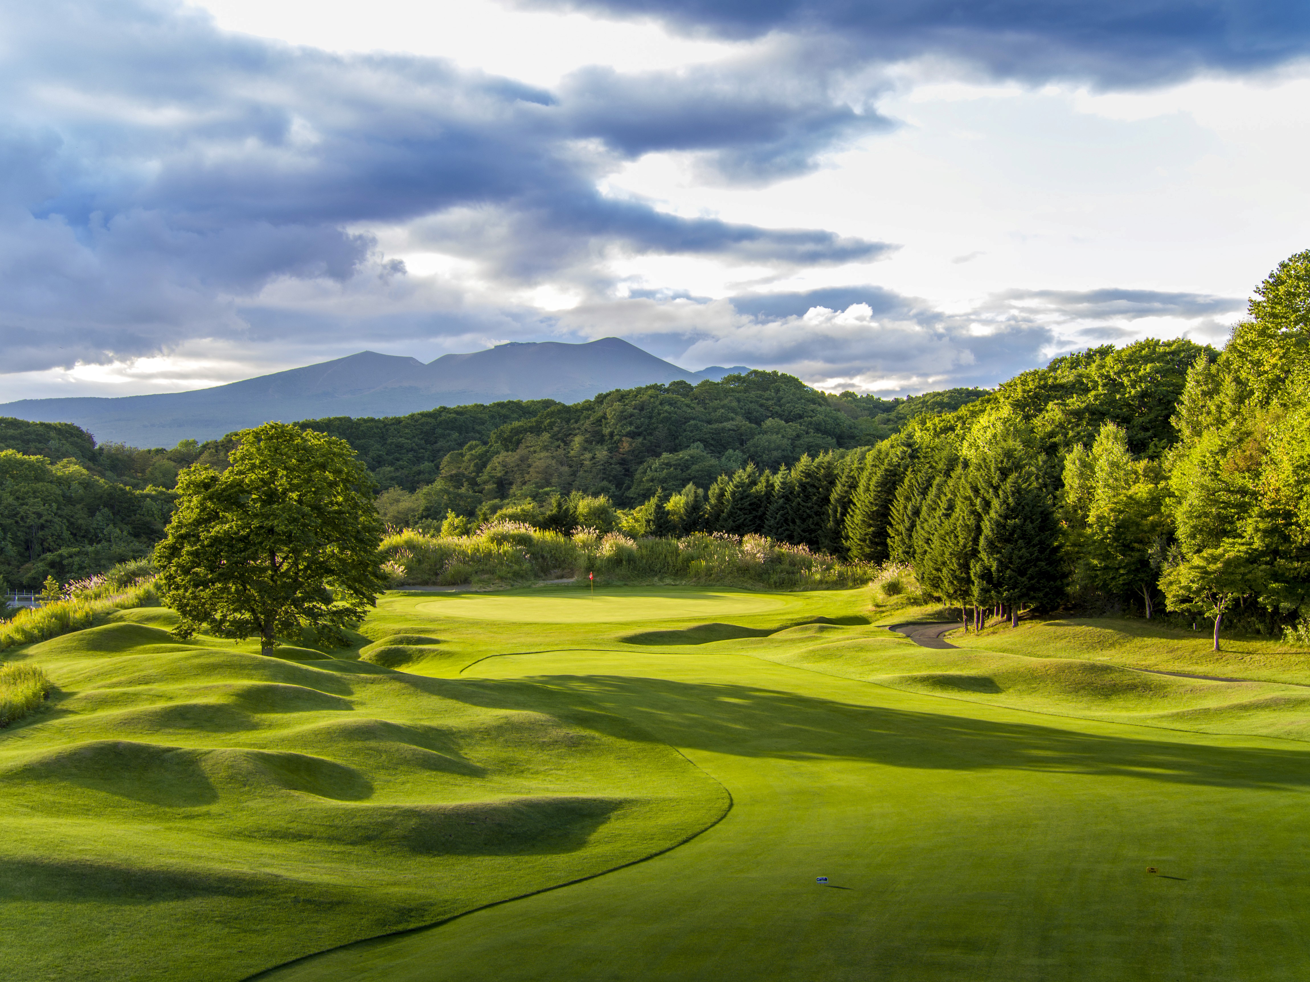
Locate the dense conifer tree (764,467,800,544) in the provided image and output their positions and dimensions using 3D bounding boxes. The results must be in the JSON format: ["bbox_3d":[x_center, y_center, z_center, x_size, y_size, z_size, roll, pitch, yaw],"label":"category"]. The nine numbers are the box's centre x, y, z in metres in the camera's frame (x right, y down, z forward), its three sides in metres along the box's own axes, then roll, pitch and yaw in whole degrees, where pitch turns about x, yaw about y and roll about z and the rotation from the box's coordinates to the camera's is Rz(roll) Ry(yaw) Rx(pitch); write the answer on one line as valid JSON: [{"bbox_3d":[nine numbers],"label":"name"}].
[{"bbox_3d":[14.090,1.930,210.000,4.430,9.090,4.430,0,1,0],"label":"dense conifer tree"}]

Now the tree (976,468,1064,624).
[{"bbox_3d":[22.180,3.390,115.000,5.350,9.520,5.350,0,1,0],"label":"tree"}]

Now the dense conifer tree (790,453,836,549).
[{"bbox_3d":[15.550,1.510,186.000,4.730,10.470,4.730,0,1,0],"label":"dense conifer tree"}]

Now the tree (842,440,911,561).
[{"bbox_3d":[18.010,1.120,153.000,5.460,10.680,5.460,0,1,0],"label":"tree"}]

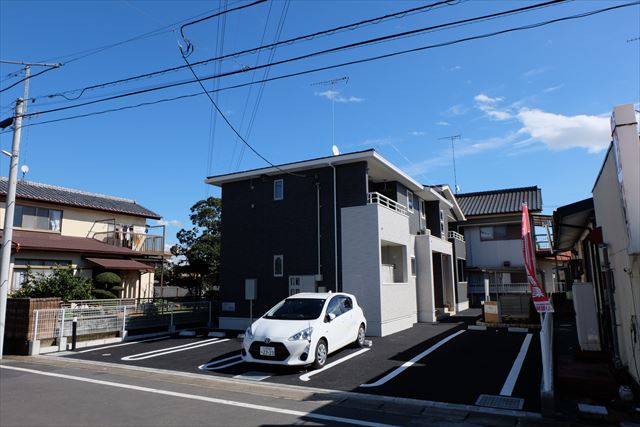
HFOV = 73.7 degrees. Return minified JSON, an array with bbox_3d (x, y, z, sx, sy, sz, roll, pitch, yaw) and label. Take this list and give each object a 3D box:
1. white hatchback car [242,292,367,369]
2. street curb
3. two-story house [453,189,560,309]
[{"bbox_3d":[-0.236,2.678,10.228,1.695,1.455,3.995,-5,-8,24],"label":"white hatchback car"},{"bbox_3d":[-2.665,3.285,8.649,12.700,0.110,0.260,-6,-10,28],"label":"street curb"},{"bbox_3d":[12.151,2.321,29.998,7.800,7.700,8.000,-6,-10,28],"label":"two-story house"}]

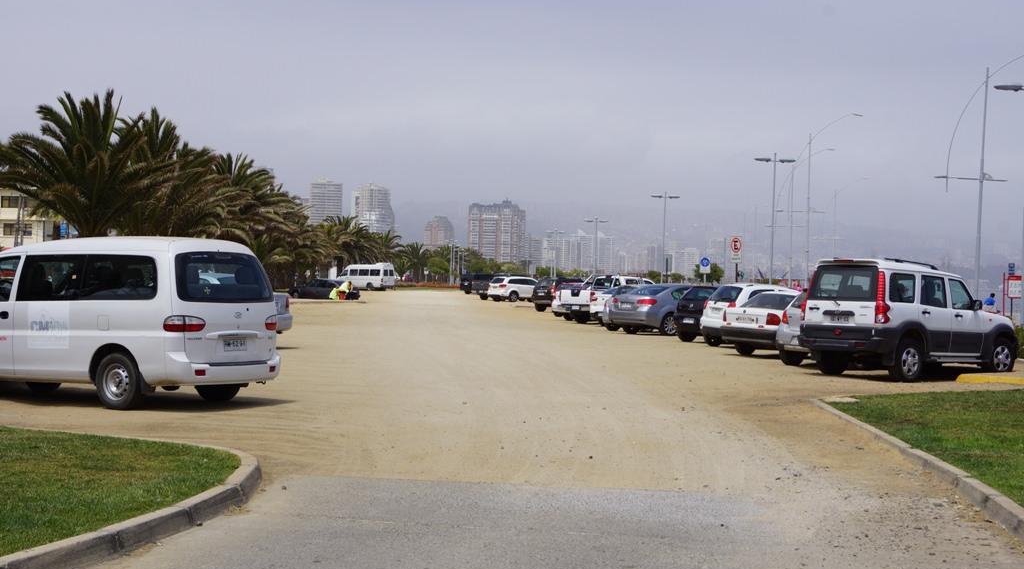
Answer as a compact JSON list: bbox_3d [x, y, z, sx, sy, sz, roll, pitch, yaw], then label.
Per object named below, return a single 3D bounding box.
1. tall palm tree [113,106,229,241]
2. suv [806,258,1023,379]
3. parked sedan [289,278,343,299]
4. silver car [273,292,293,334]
[{"bbox_3d":[-15.035,-3.358,64.000,6.800,8.510,6.800,1,0,0],"label":"tall palm tree"},{"bbox_3d":[6.774,0.594,25.022,4.400,1.940,1.800,1,0,-42],"label":"suv"},{"bbox_3d":[-12.010,0.295,95.000,4.400,1.430,1.700,1,0,20],"label":"parked sedan"},{"bbox_3d":[-6.679,0.463,29.566,4.300,1.450,1.690,2,0,23],"label":"silver car"}]

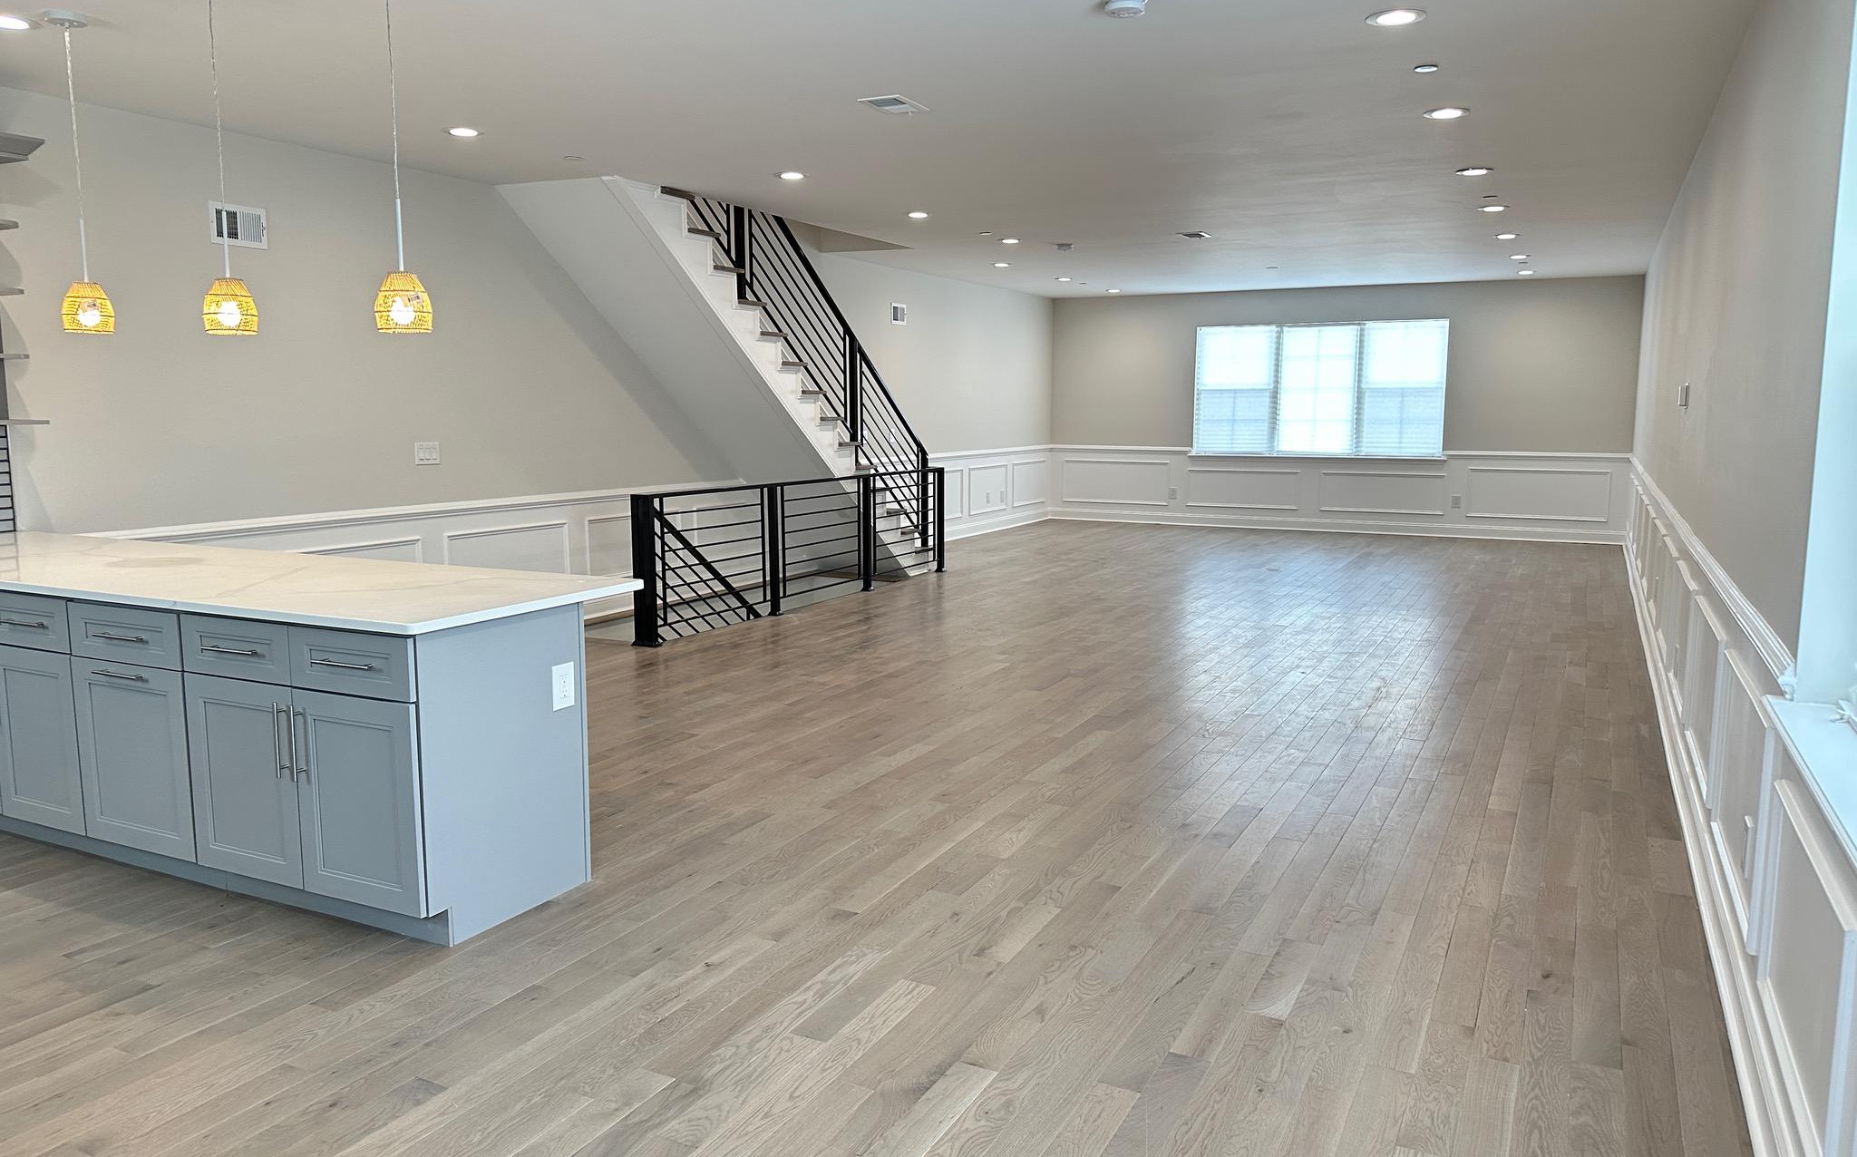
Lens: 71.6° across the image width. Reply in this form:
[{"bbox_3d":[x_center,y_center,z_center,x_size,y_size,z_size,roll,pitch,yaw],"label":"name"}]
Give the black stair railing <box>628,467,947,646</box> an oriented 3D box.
[{"bbox_3d":[-0.809,-0.276,9.496,0.110,0.915,4.000,4,9,27],"label":"black stair railing"}]

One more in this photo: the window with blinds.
[{"bbox_3d":[4.486,-2.178,14.930,2.870,1.530,0.110,4,9,27],"label":"window with blinds"}]

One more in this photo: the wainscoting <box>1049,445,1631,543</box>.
[{"bbox_3d":[4.465,-1.038,15.071,6.581,0.940,0.050,4,9,27],"label":"wainscoting"}]

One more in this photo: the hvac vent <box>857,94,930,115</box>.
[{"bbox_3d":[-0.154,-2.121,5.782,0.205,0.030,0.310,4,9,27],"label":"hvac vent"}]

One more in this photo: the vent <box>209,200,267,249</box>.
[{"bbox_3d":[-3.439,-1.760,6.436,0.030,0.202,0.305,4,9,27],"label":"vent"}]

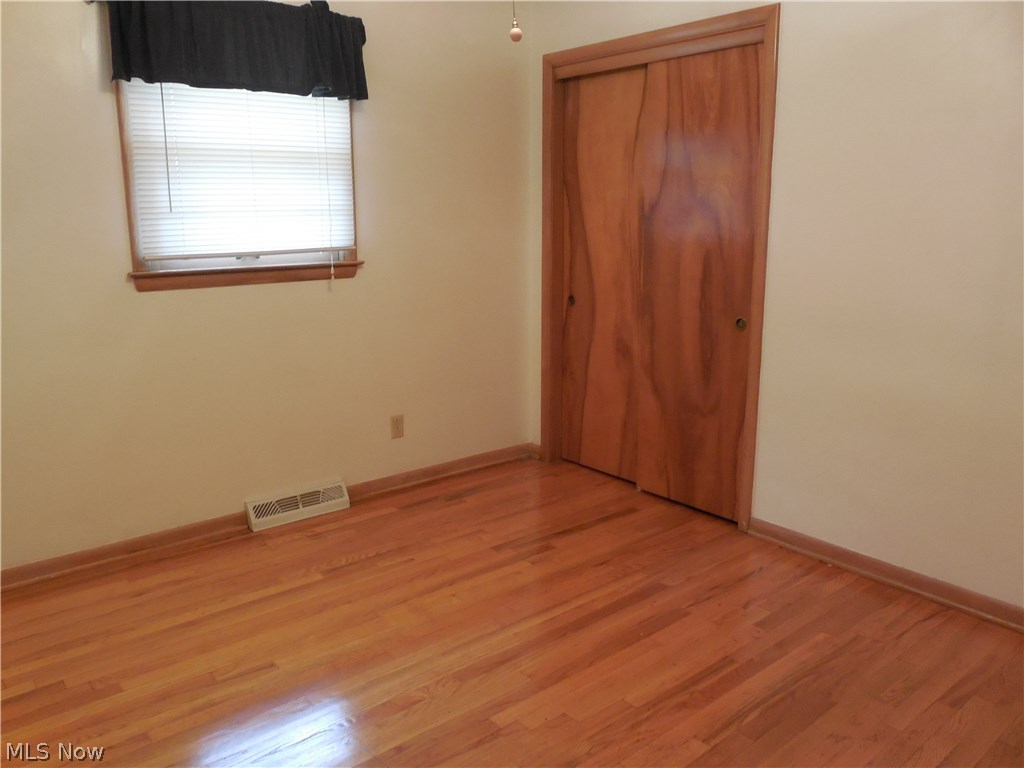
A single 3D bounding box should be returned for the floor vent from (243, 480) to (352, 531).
[{"bbox_3d":[-0.956,0.546,3.481,0.458,0.123,0.061,-10,16,-38],"label":"floor vent"}]

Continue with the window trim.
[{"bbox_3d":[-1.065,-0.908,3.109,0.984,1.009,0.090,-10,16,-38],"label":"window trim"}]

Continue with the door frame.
[{"bbox_3d":[0.626,-0.504,3.613,0.120,2.115,1.333,-10,16,-38],"label":"door frame"}]

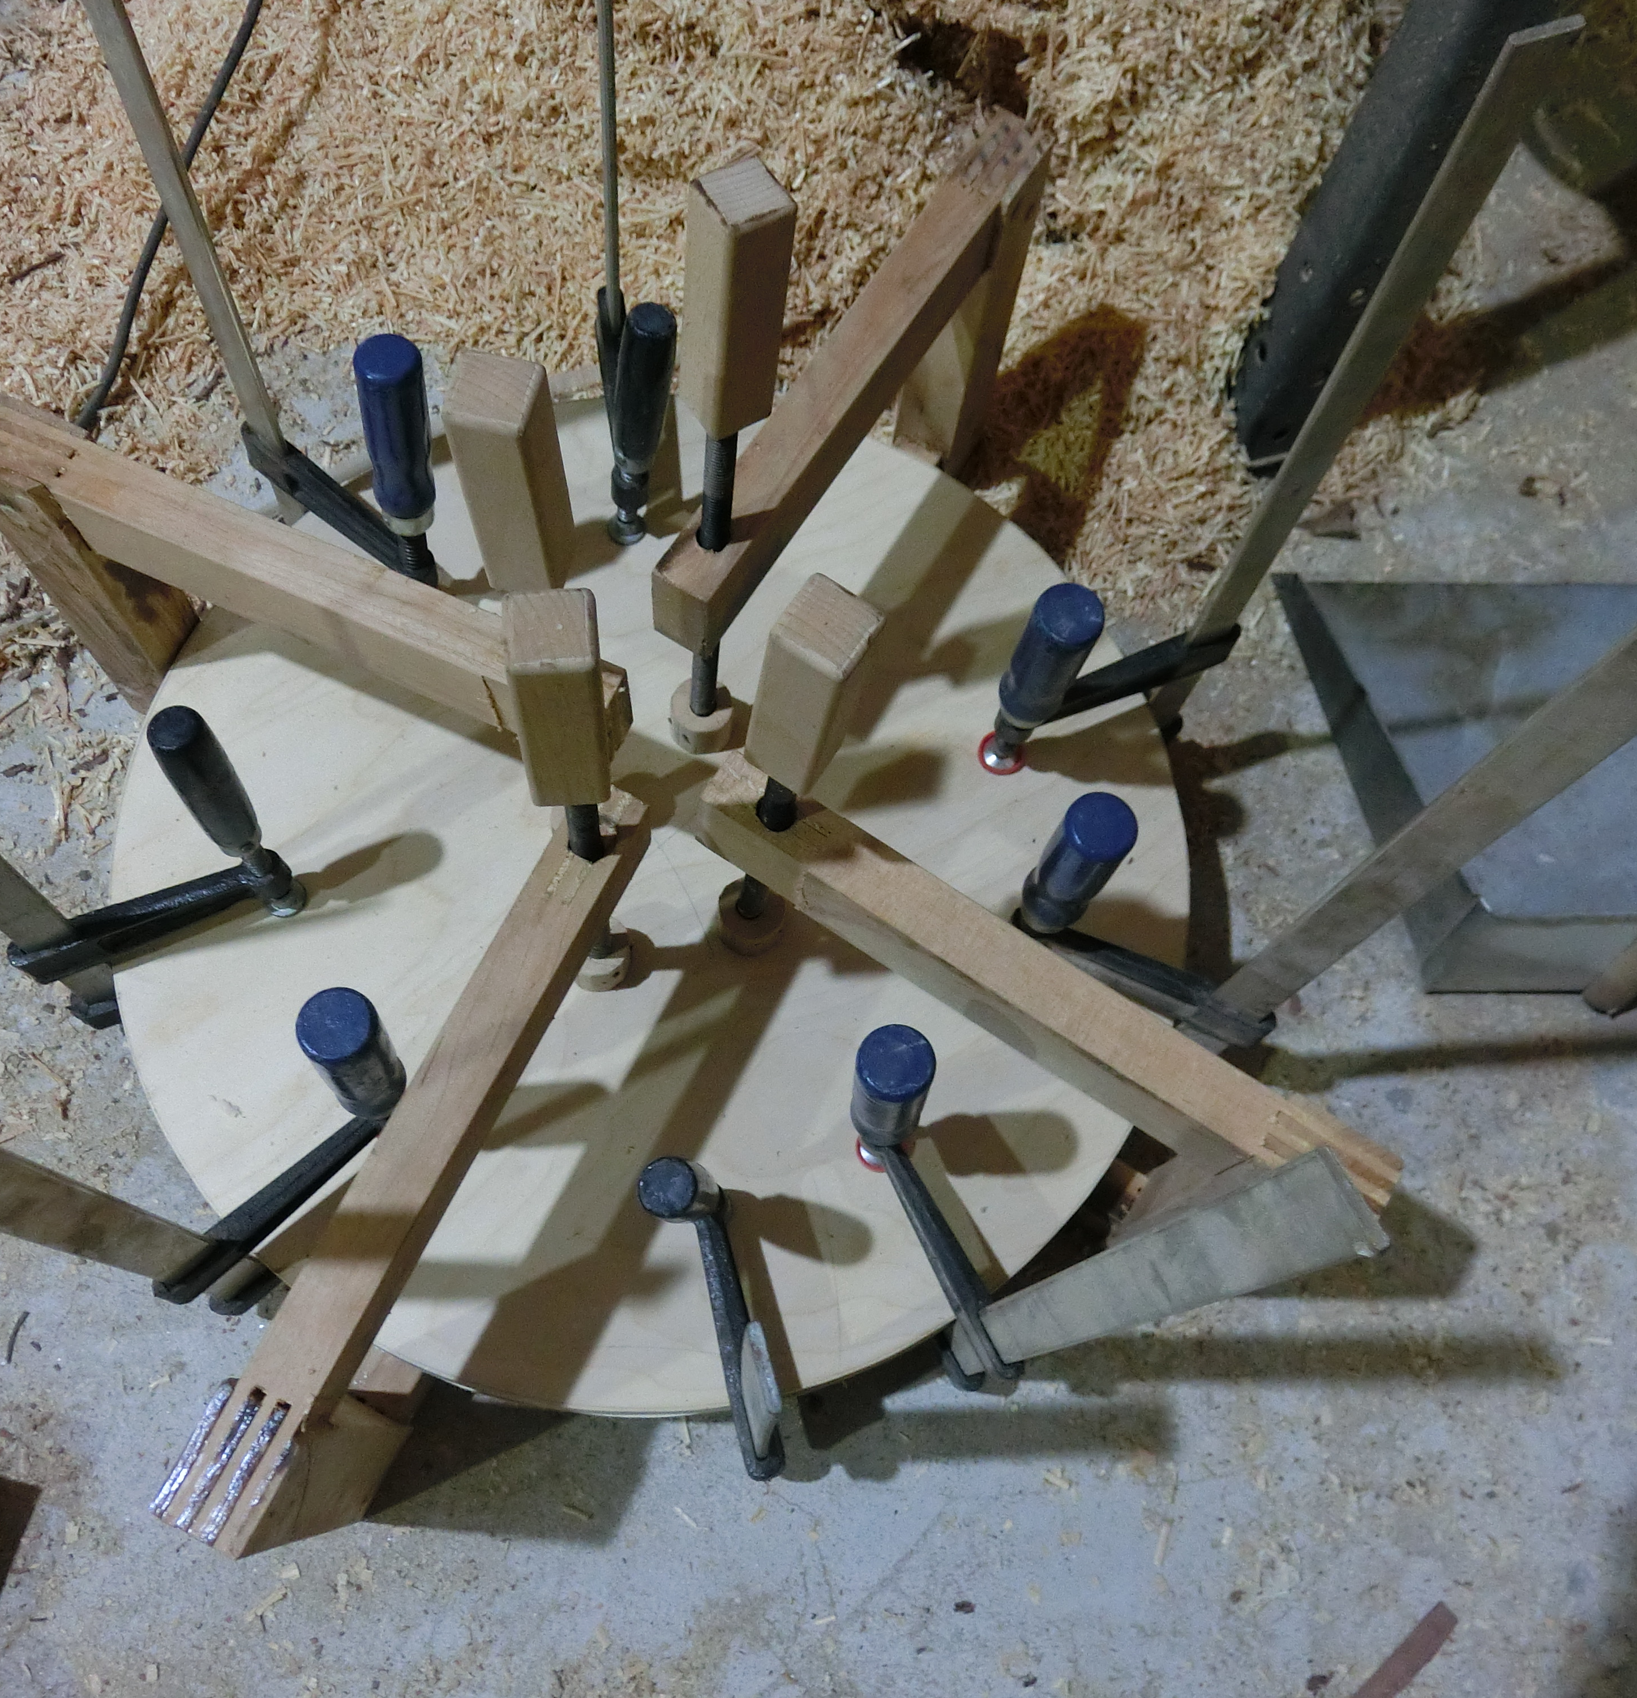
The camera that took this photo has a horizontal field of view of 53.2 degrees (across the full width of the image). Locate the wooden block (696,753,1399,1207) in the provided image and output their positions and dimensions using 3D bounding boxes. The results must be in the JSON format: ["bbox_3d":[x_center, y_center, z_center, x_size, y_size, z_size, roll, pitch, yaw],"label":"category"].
[{"bbox_3d":[0.099,0.070,0.755,0.350,0.058,0.031,33,71,4],"label":"wooden block"}]

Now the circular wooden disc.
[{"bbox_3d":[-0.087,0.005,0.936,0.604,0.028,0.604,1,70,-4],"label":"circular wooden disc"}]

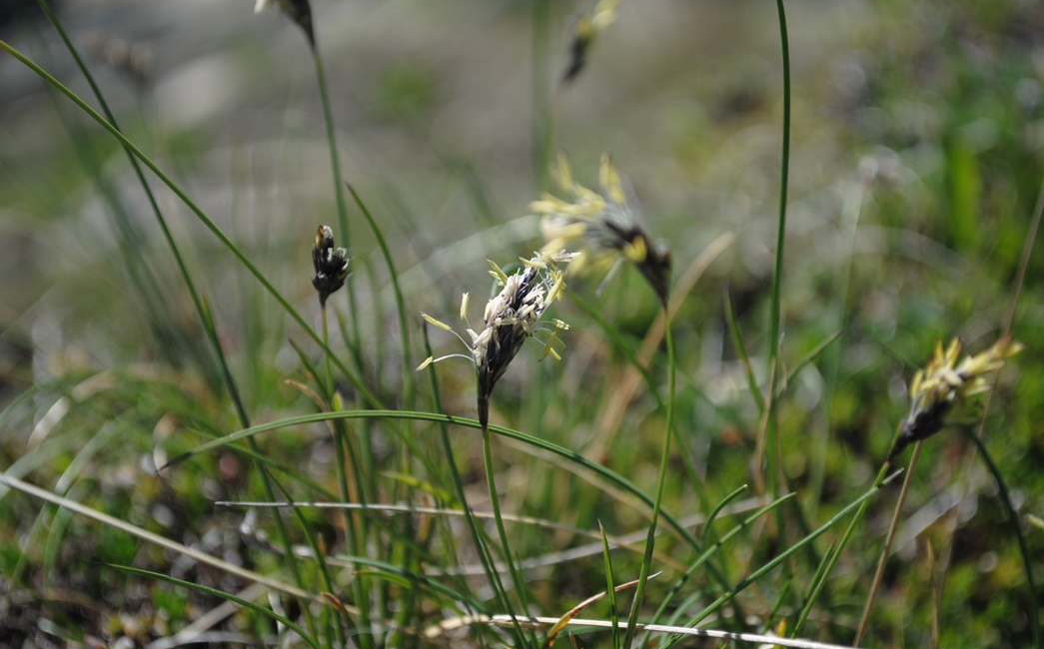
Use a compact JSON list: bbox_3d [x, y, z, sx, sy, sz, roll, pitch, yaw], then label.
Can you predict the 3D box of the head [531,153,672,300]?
[{"bbox_3d":[0.010,-0.011,0.287,0.022,0.017,0.015,41,0,-7],"label":"head"}]

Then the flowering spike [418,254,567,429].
[{"bbox_3d":[-0.003,0.002,0.300,0.016,0.025,0.014,19,7,0],"label":"flowering spike"}]

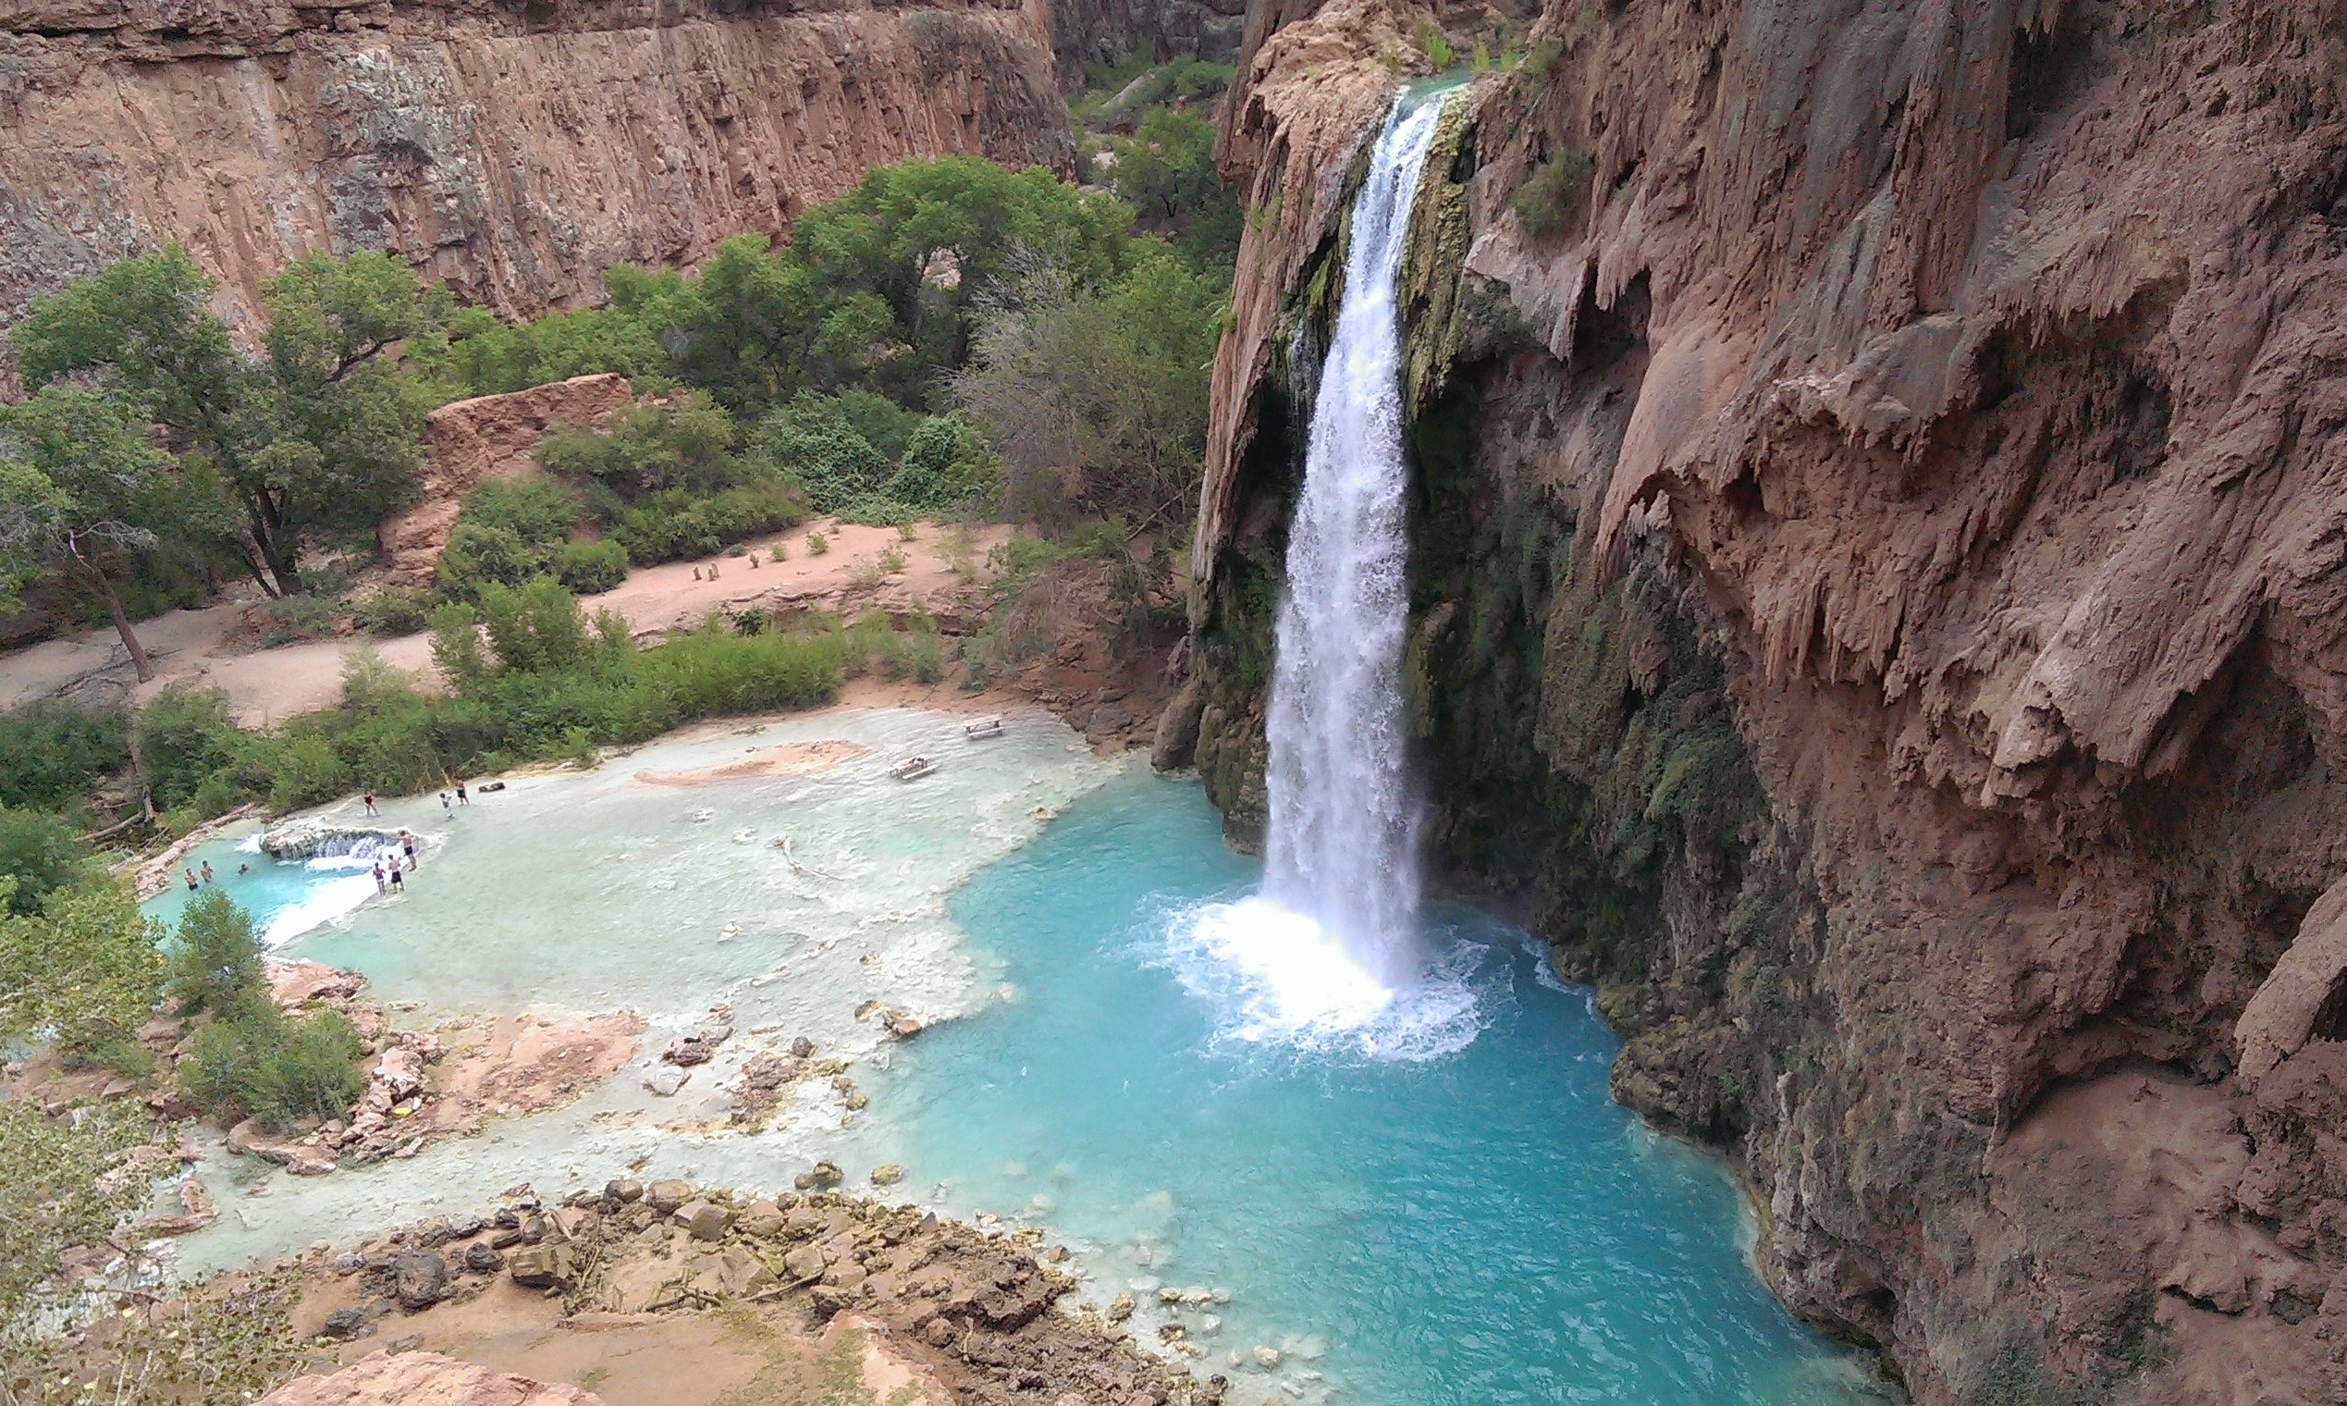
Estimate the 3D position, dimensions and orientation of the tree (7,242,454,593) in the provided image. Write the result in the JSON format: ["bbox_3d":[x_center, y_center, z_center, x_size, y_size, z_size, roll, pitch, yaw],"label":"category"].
[{"bbox_3d":[-40.340,-12.290,81.320,16.300,16.000,13.500,-13,29,-24],"label":"tree"}]

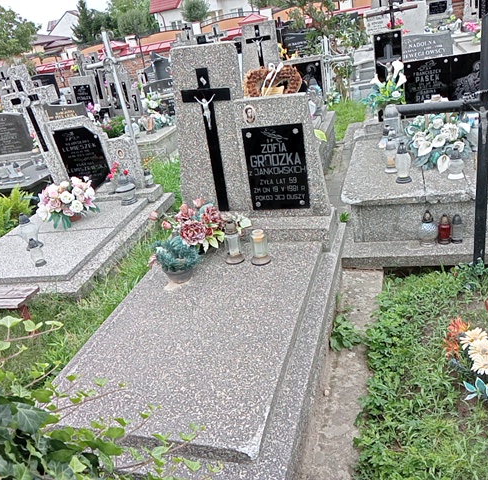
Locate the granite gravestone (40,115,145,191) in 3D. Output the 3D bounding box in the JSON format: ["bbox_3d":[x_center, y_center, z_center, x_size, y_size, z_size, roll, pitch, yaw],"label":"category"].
[{"bbox_3d":[-1.254,-0.736,4.388,0.800,0.630,0.170,-2,25,17],"label":"granite gravestone"}]

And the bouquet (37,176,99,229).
[{"bbox_3d":[-1.340,-0.308,3.970,0.430,0.330,0.370,-2,25,17],"label":"bouquet"}]

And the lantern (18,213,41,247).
[{"bbox_3d":[-1.515,-0.066,3.651,0.115,0.210,0.115,-2,25,17],"label":"lantern"}]

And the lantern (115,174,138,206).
[{"bbox_3d":[-0.946,-0.399,4.153,0.140,0.220,0.140,-2,25,17],"label":"lantern"}]

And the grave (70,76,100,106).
[{"bbox_3d":[-2.607,-2.435,8.757,0.450,0.650,0.170,-2,25,17],"label":"grave"}]

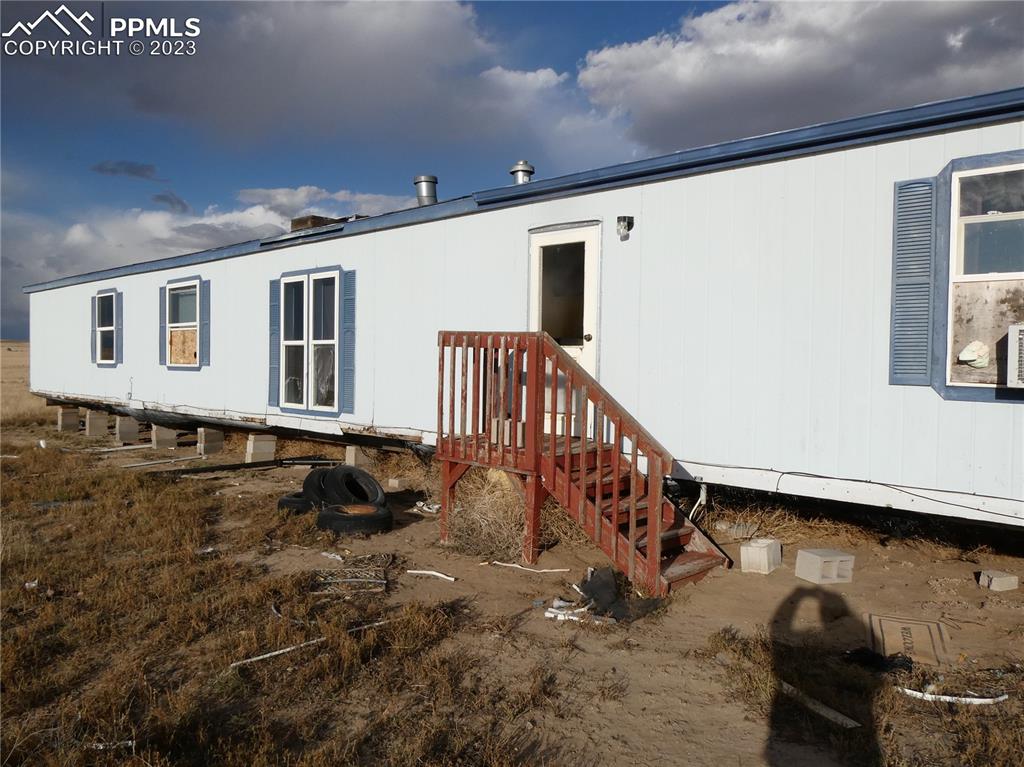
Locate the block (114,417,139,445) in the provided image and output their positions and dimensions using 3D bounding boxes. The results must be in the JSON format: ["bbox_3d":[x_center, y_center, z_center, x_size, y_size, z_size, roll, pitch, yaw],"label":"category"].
[{"bbox_3d":[-8.299,0.965,15.350,0.194,0.560,0.397,3,4,41],"label":"block"}]

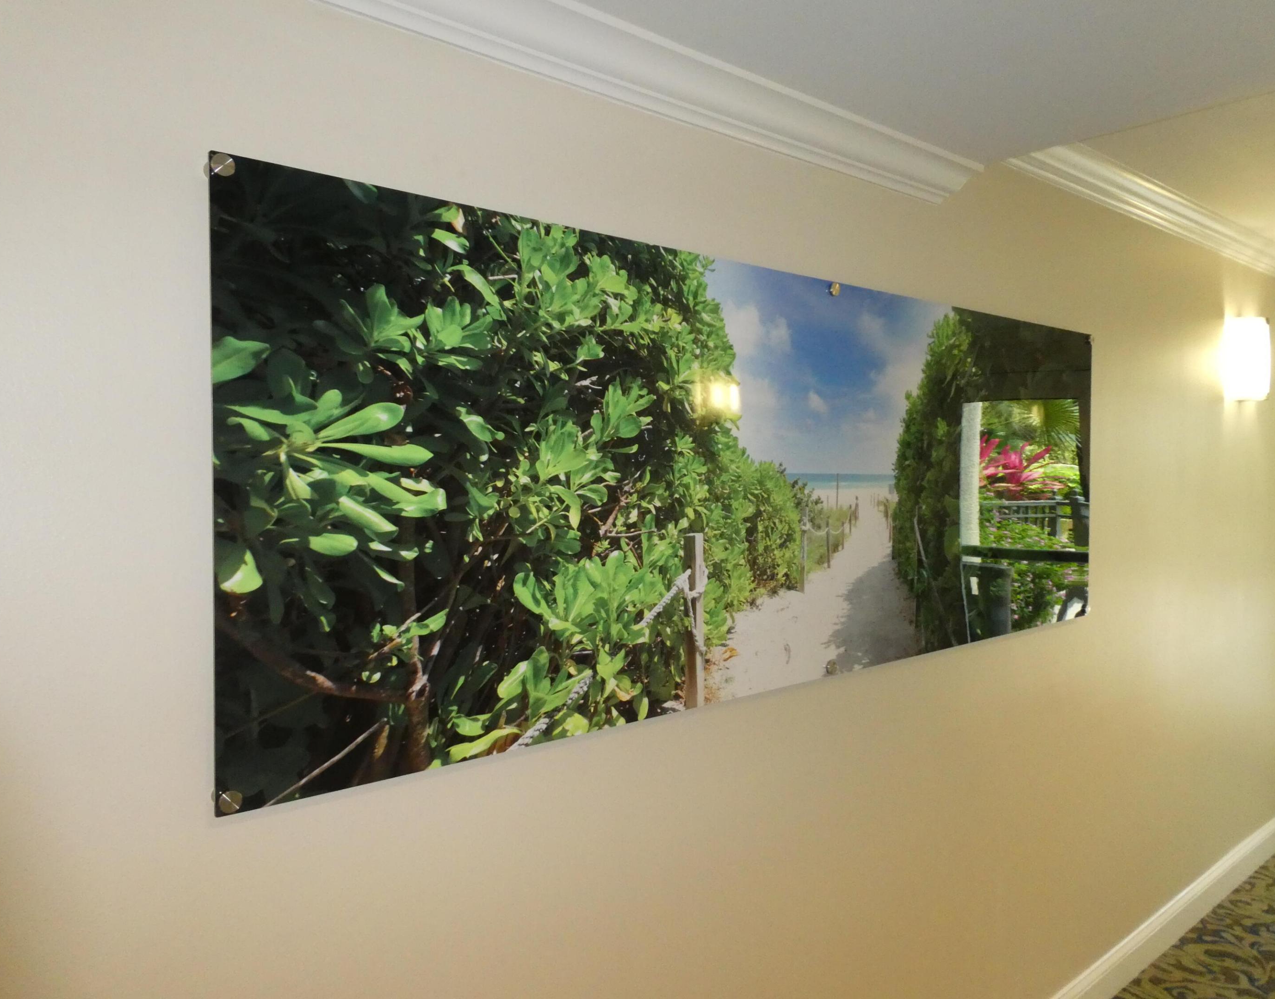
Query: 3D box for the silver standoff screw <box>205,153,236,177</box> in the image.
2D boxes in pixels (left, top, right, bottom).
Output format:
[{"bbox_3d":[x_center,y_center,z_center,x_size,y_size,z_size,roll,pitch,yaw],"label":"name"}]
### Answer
[{"bbox_3d":[-0.478,-0.379,1.057,0.025,0.025,0.031,-2,3,-41],"label":"silver standoff screw"}]

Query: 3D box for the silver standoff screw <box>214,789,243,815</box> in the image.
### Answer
[{"bbox_3d":[-0.481,0.351,1.083,0.025,0.025,0.031,-2,3,-41],"label":"silver standoff screw"}]

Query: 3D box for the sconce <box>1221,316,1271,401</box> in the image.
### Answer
[{"bbox_3d":[2.200,-0.500,3.304,0.275,0.280,0.097,-2,3,-41],"label":"sconce"}]

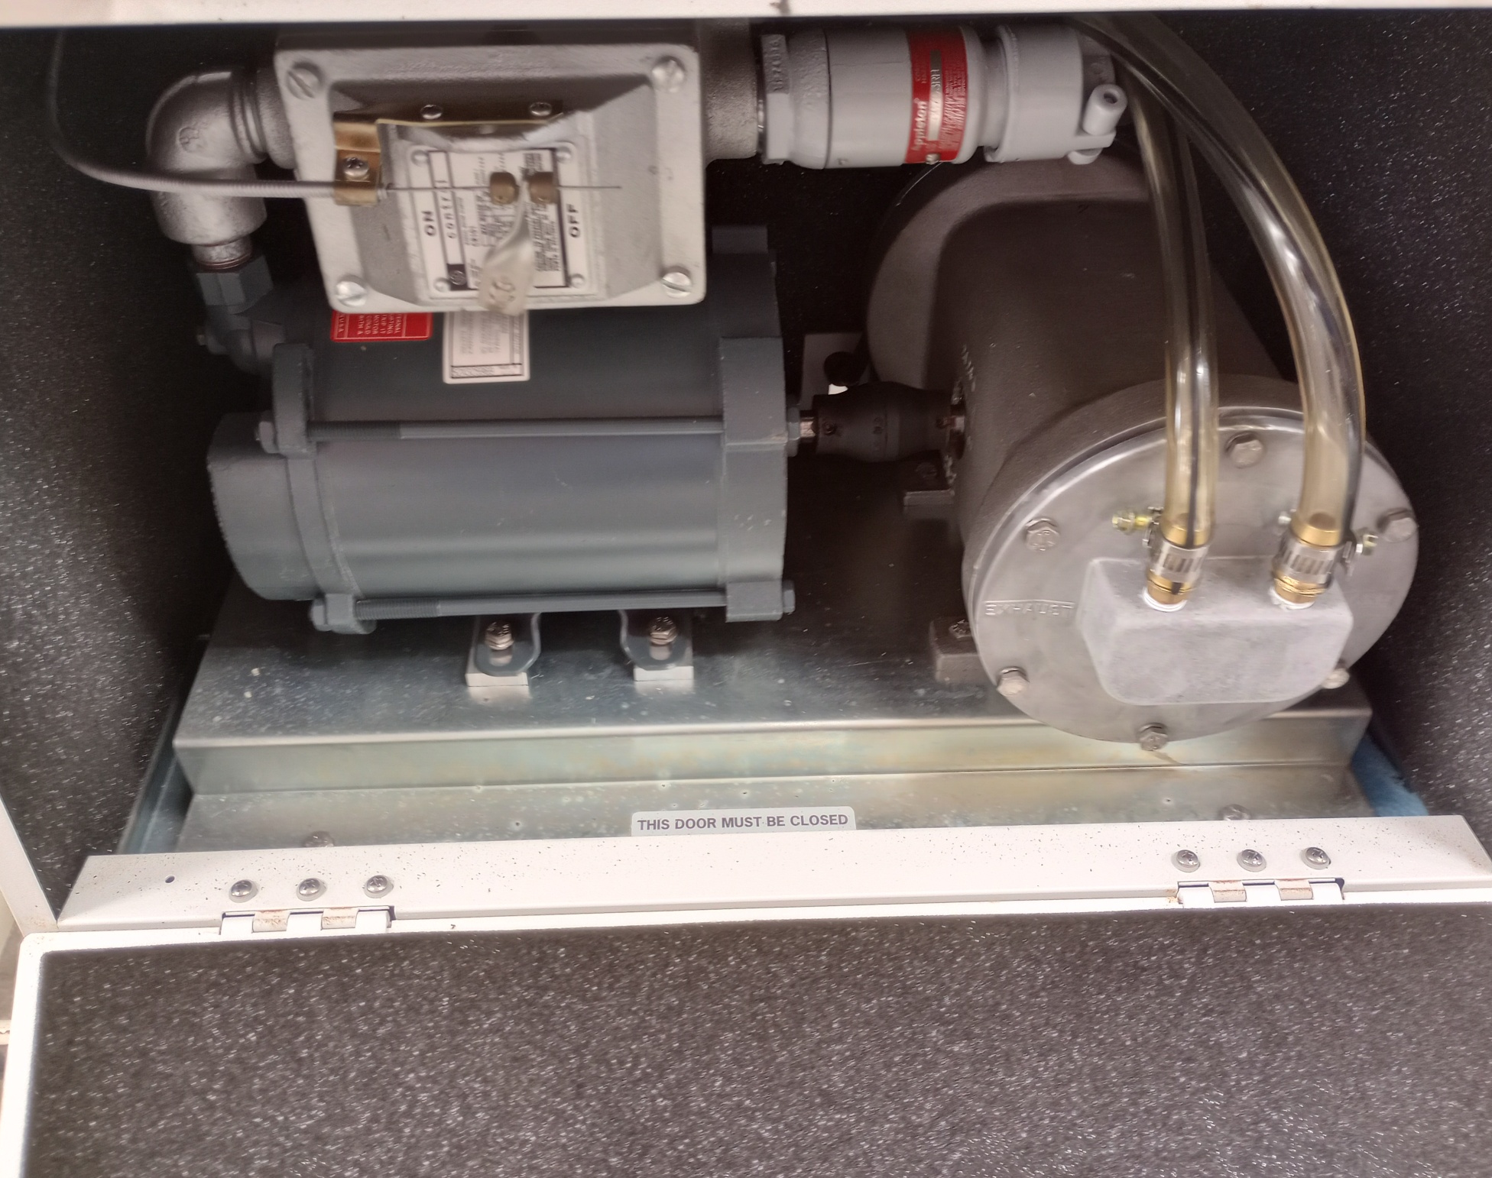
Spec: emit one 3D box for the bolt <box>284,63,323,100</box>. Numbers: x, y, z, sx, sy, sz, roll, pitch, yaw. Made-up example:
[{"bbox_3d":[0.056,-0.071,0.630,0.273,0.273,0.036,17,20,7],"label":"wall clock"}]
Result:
[{"bbox_3d":[-0.134,-0.154,0.384,0.011,0.011,0.004,-1,43,-1],"label":"bolt"}]

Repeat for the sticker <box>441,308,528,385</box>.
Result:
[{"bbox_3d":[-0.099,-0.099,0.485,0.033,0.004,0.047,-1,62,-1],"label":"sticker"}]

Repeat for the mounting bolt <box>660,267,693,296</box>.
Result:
[{"bbox_3d":[-0.024,-0.105,0.434,0.011,0.011,0.004,-1,43,-1],"label":"mounting bolt"}]

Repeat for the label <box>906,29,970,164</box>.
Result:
[{"bbox_3d":[0.065,-0.168,0.438,0.021,0.044,0.019,-1,28,-1],"label":"label"}]

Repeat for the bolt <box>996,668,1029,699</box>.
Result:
[{"bbox_3d":[0.103,0.036,0.491,0.012,0.012,0.005,-1,43,-1],"label":"bolt"}]

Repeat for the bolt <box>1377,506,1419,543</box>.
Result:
[{"bbox_3d":[0.228,-0.022,0.443,0.012,0.012,0.005,-1,43,-1],"label":"bolt"}]

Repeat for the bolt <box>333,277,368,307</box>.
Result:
[{"bbox_3d":[-0.135,-0.101,0.433,0.011,0.011,0.004,-1,43,-1],"label":"bolt"}]

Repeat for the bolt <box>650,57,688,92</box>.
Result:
[{"bbox_3d":[-0.024,-0.157,0.387,0.011,0.011,0.004,-1,43,-1],"label":"bolt"}]

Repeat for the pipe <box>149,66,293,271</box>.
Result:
[{"bbox_3d":[-0.188,-0.152,0.459,0.053,0.074,0.038,-1,43,-1],"label":"pipe"}]

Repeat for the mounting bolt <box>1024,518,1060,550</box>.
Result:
[{"bbox_3d":[0.103,-0.019,0.440,0.012,0.012,0.005,-1,43,-1],"label":"mounting bolt"}]

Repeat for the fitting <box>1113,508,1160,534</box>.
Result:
[{"bbox_3d":[0.134,-0.023,0.433,0.017,0.009,0.009,-1,43,-1],"label":"fitting"}]

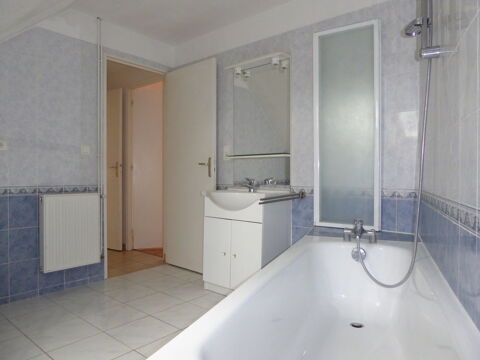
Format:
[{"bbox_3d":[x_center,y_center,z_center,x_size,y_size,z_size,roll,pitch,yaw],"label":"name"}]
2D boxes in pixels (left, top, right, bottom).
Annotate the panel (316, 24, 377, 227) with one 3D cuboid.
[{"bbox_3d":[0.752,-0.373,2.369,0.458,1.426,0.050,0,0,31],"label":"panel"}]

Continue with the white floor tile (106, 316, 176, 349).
[{"bbox_3d":[-0.594,0.922,2.029,0.320,0.010,0.320,0,0,40],"label":"white floor tile"}]

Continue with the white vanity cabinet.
[{"bbox_3d":[0.046,0.508,2.737,0.630,0.825,0.430,0,0,40],"label":"white vanity cabinet"}]

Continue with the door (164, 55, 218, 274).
[{"bbox_3d":[-0.500,-0.115,3.332,0.725,2.030,0.045,0,1,41],"label":"door"}]

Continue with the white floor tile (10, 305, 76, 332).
[{"bbox_3d":[-1.296,0.922,2.192,0.316,0.010,0.316,0,1,40],"label":"white floor tile"}]

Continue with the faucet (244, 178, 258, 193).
[{"bbox_3d":[0.094,0.044,2.745,0.050,0.120,0.120,0,0,40],"label":"faucet"}]

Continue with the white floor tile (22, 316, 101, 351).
[{"bbox_3d":[-1.045,0.921,1.987,0.320,0.010,0.320,0,0,40],"label":"white floor tile"}]

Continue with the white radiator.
[{"bbox_3d":[-1.392,0.417,2.757,0.090,0.610,0.450,0,1,41],"label":"white radiator"}]

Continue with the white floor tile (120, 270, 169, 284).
[{"bbox_3d":[-0.924,0.918,3.135,0.320,0.010,0.320,0,0,40],"label":"white floor tile"}]

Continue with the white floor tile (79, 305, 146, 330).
[{"bbox_3d":[-0.844,0.922,2.234,0.316,0.010,0.316,0,1,40],"label":"white floor tile"}]

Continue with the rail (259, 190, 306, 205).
[{"bbox_3d":[0.313,0.136,2.398,0.055,0.060,0.570,0,1,40],"label":"rail"}]

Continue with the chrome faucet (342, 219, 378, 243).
[{"bbox_3d":[0.707,0.303,1.962,0.190,0.145,0.140,0,0,21],"label":"chrome faucet"}]

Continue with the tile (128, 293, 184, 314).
[{"bbox_3d":[-0.639,0.921,2.481,0.316,0.010,0.316,0,1,40],"label":"tile"}]

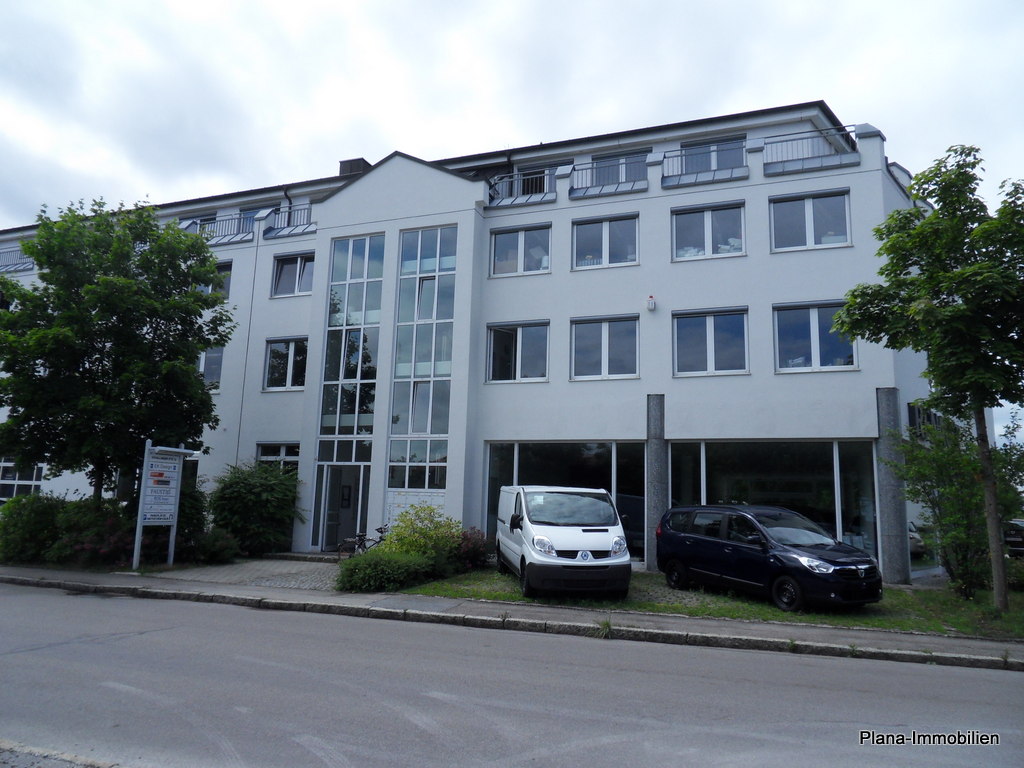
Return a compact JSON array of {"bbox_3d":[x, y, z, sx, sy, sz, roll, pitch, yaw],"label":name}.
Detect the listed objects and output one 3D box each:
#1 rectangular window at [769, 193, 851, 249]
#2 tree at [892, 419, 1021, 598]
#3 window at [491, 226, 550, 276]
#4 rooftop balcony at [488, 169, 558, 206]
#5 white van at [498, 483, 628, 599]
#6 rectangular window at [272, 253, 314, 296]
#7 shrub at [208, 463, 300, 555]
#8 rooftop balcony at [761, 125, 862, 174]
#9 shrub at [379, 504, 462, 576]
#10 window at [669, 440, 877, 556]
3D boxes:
[{"bbox_3d":[7.237,-3.938,17.221,1.830,1.480,0.170,-2,-10,20],"label":"rectangular window"},{"bbox_3d":[8.871,2.413,14.198,2.300,3.467,2.300,-4,-11,31],"label":"tree"},{"bbox_3d":[0.269,-4.032,21.628,2.000,1.619,0.160,-2,-11,20],"label":"window"},{"bbox_3d":[0.531,-5.960,22.531,2.282,1.328,1.400,-2,-11,20],"label":"rooftop balcony"},{"bbox_3d":[0.905,3.067,14.409,1.950,1.960,4.780,2,-7,-8],"label":"white van"},{"bbox_3d":[-6.745,-3.445,22.319,1.830,1.480,0.170,-2,-10,20],"label":"rectangular window"},{"bbox_3d":[-6.938,3.360,19.493,2.100,2.500,1.800,-2,-10,20],"label":"shrub"},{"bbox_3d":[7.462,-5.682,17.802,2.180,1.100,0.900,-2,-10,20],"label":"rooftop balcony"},{"bbox_3d":[-1.887,3.304,14.918,1.736,1.523,1.400,3,-10,-7],"label":"shrub"},{"bbox_3d":[6.592,3.051,18.187,5.070,3.240,0.200,-2,-11,20],"label":"window"}]

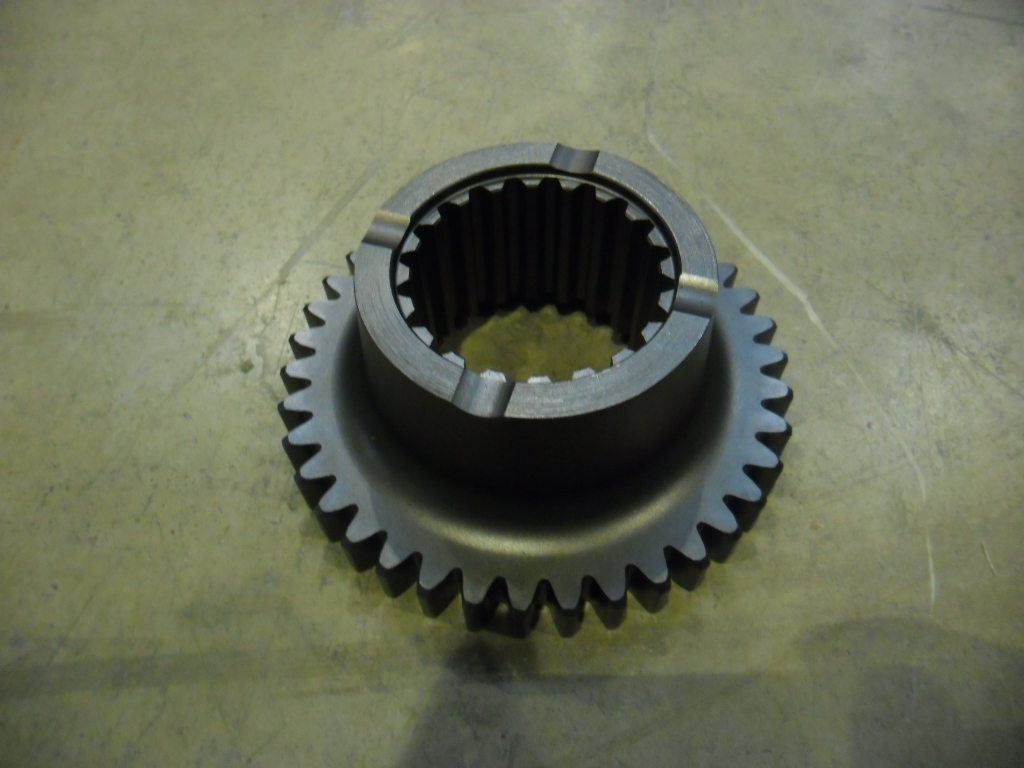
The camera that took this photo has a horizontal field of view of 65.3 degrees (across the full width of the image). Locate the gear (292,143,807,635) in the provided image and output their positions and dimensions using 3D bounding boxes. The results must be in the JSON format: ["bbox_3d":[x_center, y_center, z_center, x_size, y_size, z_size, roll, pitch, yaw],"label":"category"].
[{"bbox_3d":[0.007,-0.012,0.227,0.151,0.066,0.151,12,58,9],"label":"gear"}]

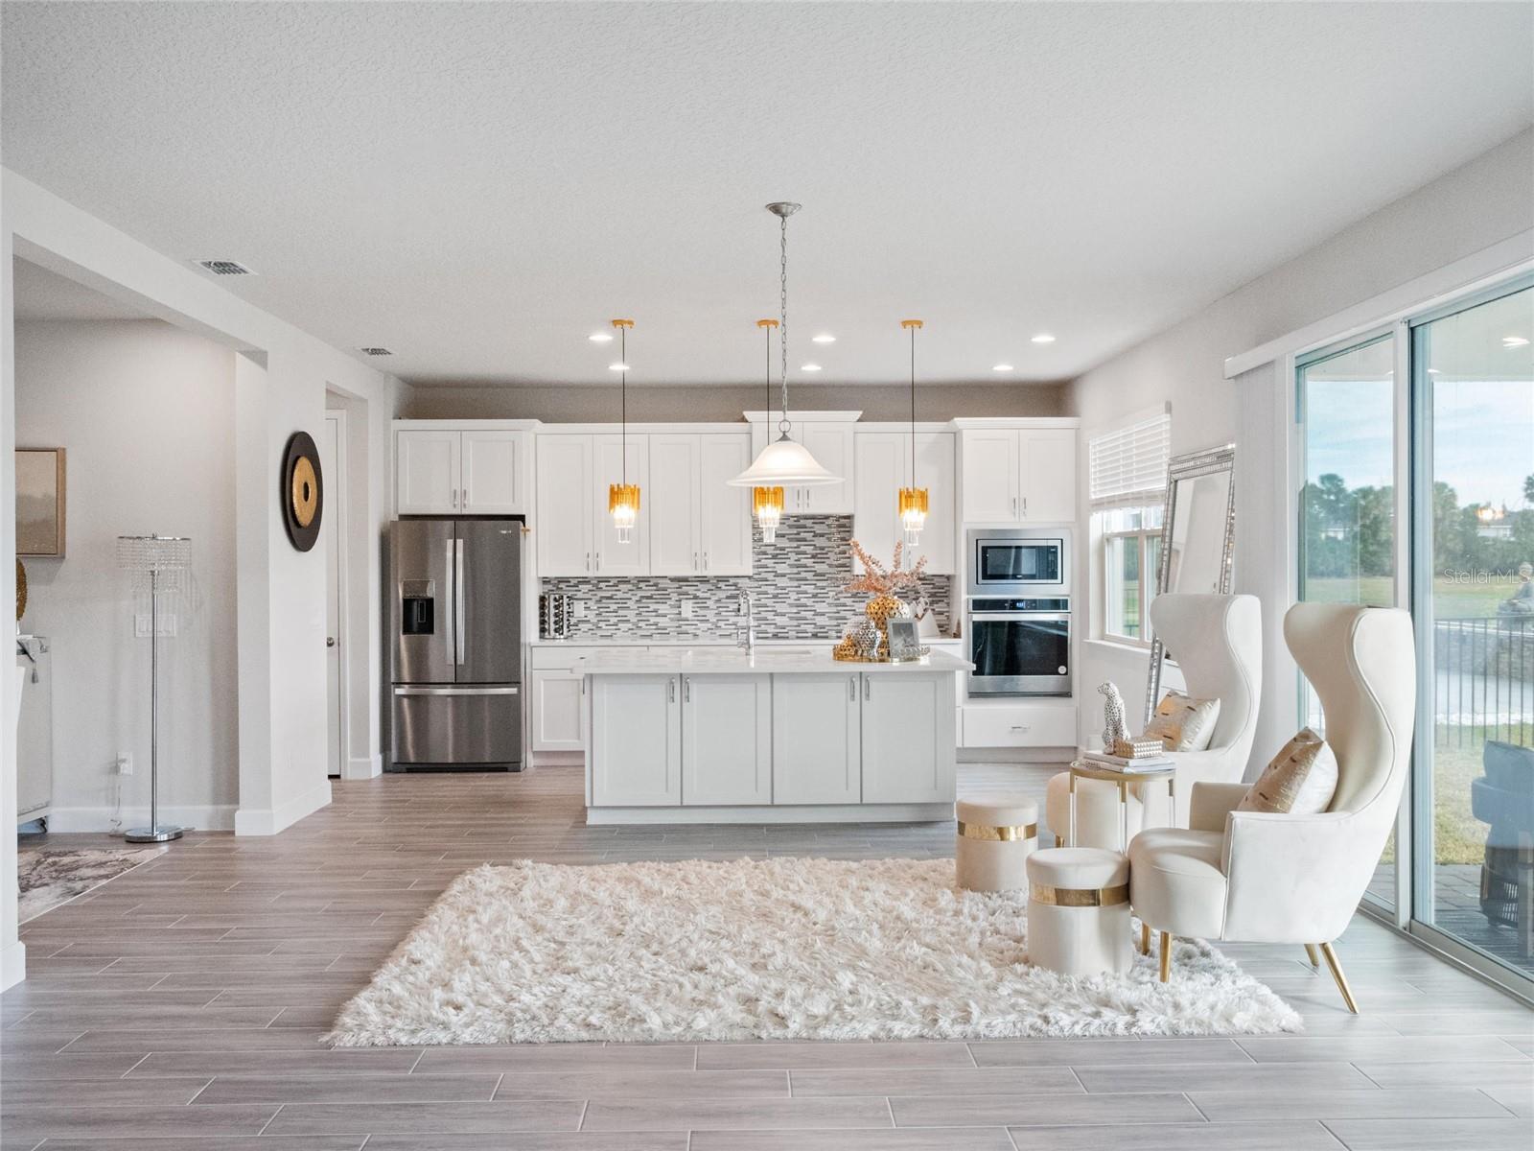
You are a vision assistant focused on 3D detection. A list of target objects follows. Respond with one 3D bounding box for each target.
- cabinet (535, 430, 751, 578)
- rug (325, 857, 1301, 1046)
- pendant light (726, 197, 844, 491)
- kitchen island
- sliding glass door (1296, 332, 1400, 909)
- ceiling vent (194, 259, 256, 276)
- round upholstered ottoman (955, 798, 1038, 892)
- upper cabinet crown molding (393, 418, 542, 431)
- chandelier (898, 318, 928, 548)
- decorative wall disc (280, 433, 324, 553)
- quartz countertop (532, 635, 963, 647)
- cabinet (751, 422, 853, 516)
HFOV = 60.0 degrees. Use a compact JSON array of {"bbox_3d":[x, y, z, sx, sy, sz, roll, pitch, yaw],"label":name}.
[{"bbox_3d":[-0.902,-0.532,10.038,1.600,1.075,0.360,0,0,-1],"label":"cabinet"},{"bbox_3d":[0.154,1.388,5.256,3.000,0.060,2.360,0,0,-1],"label":"rug"},{"bbox_3d":[0.070,-0.888,5.158,0.455,1.083,0.455,0,0,-1],"label":"pendant light"},{"bbox_3d":[0.030,0.941,7.930,2.170,0.914,1.400,0,0,-1],"label":"kitchen island"},{"bbox_3d":[2.518,0.176,5.786,0.050,2.350,0.980,0,0,-1],"label":"sliding glass door"},{"bbox_3d":[-2.515,-1.418,6.180,0.205,0.020,0.300,0,0,-1],"label":"ceiling vent"},{"bbox_3d":[1.020,1.198,5.883,0.359,0.393,0.359,0,0,0],"label":"round upholstered ottoman"},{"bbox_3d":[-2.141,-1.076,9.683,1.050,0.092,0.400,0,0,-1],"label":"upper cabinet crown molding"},{"bbox_3d":[0.840,-0.805,7.628,0.181,1.288,0.181,0,0,-1],"label":"chandelier"},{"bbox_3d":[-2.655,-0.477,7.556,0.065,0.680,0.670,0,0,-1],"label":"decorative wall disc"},{"bbox_3d":[-0.145,0.483,9.943,3.130,0.037,0.620,0,0,-1],"label":"quartz countertop"},{"bbox_3d":[0.271,-0.800,10.043,0.755,0.700,0.390,0,0,-1],"label":"cabinet"}]

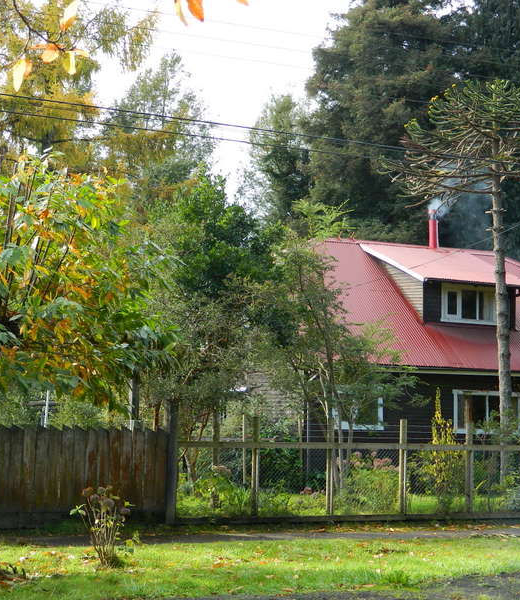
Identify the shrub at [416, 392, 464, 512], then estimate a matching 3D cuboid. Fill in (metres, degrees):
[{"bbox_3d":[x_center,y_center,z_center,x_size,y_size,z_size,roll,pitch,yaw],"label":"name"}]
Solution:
[{"bbox_3d":[3.234,2.727,23.598,0.860,2.136,0.850,1,-5,0],"label":"shrub"}]

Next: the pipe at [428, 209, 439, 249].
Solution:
[{"bbox_3d":[4.952,-2.045,37.653,0.250,1.154,0.250,1,-5,0],"label":"pipe"}]

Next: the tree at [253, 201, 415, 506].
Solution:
[{"bbox_3d":[1.384,0.976,25.170,3.095,5.821,3.000,1,-5,0],"label":"tree"}]

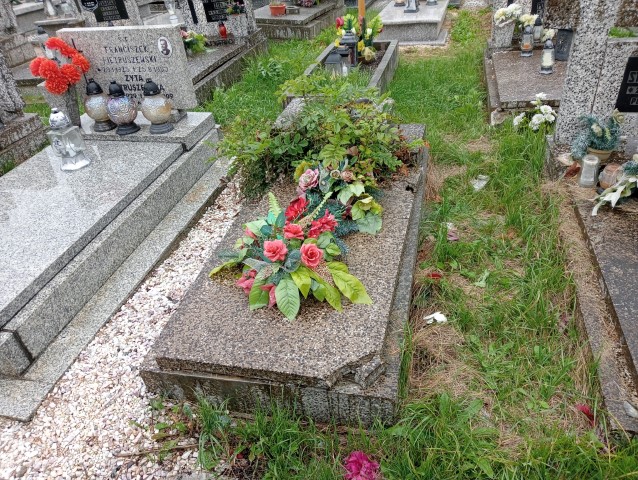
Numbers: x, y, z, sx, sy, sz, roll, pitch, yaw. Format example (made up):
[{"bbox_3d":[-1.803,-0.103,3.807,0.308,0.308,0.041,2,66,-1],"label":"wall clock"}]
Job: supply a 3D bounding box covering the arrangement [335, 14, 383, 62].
[{"bbox_3d":[0.357,-1.855,4.731,0.447,0.372,0.313,4,35,13],"label":"arrangement"}]

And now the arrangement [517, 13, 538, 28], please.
[{"bbox_3d":[1.845,-1.936,4.569,0.187,0.138,0.149,4,35,13],"label":"arrangement"}]

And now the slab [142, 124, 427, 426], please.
[{"bbox_3d":[0.054,-0.092,2.574,0.890,0.175,2.150,4,35,13],"label":"slab"}]

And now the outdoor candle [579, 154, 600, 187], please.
[{"bbox_3d":[1.338,-0.341,2.557,0.085,0.145,0.085,4,35,13],"label":"outdoor candle"}]

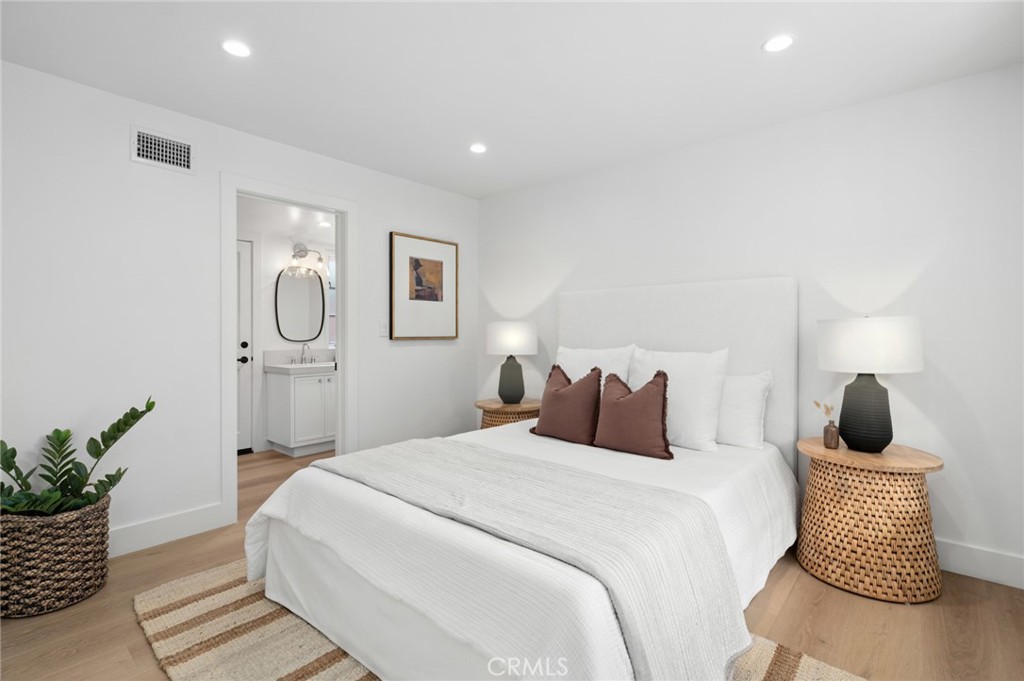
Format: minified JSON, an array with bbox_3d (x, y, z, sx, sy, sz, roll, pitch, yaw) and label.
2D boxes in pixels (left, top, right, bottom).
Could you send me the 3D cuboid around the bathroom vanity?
[{"bbox_3d":[-1.988,0.657,4.538,0.540,0.850,0.635,1,2,41],"label":"bathroom vanity"}]

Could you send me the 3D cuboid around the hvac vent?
[{"bbox_3d":[-1.927,-1.055,2.521,0.024,0.198,0.293,1,2,41],"label":"hvac vent"}]

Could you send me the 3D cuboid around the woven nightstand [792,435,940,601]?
[{"bbox_3d":[1.746,0.848,2.261,0.565,0.605,0.565,1,2,41],"label":"woven nightstand"}]

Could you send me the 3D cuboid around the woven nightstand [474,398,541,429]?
[{"bbox_3d":[-0.015,0.806,3.691,0.565,0.605,0.565,1,2,41],"label":"woven nightstand"}]

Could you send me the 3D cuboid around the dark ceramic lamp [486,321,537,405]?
[{"bbox_3d":[0.000,0.175,3.674,0.410,0.660,0.410,0,2,0],"label":"dark ceramic lamp"}]

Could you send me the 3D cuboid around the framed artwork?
[{"bbox_3d":[-0.737,-0.438,3.903,0.043,0.860,0.705,1,2,41],"label":"framed artwork"}]

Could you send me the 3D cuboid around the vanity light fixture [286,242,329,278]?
[{"bbox_3d":[-2.090,-0.821,4.614,0.250,0.365,0.450,1,2,41],"label":"vanity light fixture"}]

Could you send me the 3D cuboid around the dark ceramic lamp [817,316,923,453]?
[{"bbox_3d":[1.760,0.216,2.257,0.410,0.660,0.410,1,2,41],"label":"dark ceramic lamp"}]

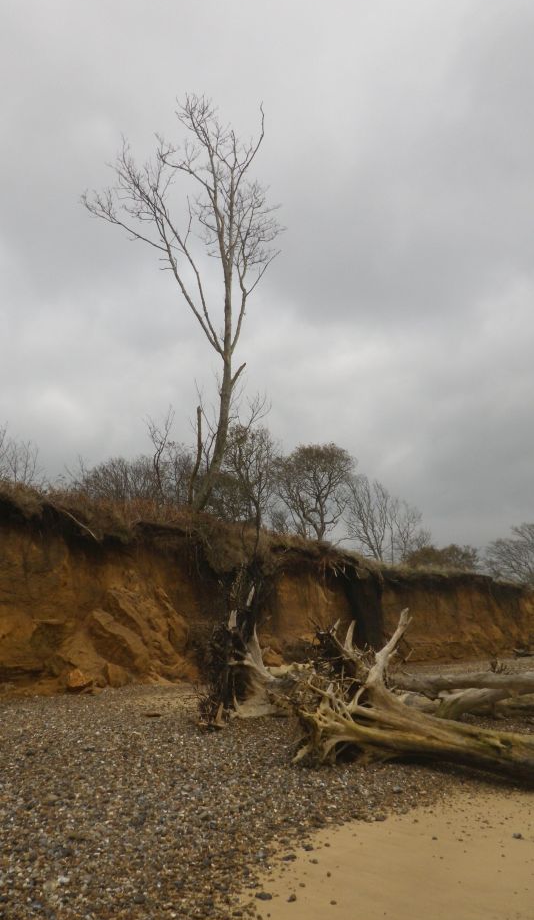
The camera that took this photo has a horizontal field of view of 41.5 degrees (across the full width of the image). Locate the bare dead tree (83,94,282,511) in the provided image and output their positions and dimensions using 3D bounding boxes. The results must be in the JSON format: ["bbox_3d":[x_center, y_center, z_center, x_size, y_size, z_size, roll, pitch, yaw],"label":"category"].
[{"bbox_3d":[-2.673,-5.519,22.440,6.330,14.470,5.200,0,-14,0],"label":"bare dead tree"}]

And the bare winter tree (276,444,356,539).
[{"bbox_3d":[2.605,1.738,38.685,4.260,5.470,4.200,0,-14,0],"label":"bare winter tree"}]

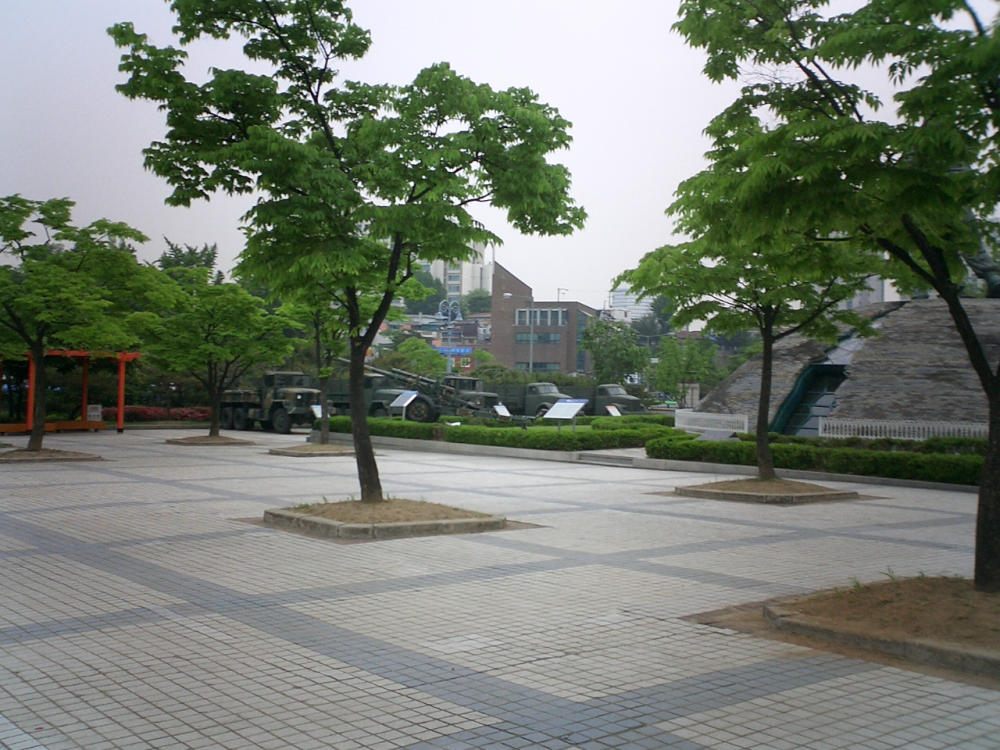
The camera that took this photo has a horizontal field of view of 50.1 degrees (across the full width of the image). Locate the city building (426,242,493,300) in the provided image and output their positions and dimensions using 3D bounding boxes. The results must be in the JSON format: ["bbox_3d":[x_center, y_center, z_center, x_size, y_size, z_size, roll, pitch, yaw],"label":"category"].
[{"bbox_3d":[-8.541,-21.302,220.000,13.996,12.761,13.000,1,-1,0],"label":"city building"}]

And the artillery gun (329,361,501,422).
[{"bbox_3d":[-2.825,0.618,40.000,7.000,2.400,2.400,1,-2,10],"label":"artillery gun"}]

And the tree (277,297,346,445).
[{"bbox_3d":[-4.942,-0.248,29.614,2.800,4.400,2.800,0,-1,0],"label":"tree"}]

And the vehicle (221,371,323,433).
[{"bbox_3d":[-10.208,1.264,48.382,2.400,2.650,6.700,2,-2,-43],"label":"vehicle"}]

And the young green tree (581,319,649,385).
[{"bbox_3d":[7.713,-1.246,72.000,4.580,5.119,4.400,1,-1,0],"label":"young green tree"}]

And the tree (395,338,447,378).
[{"bbox_3d":[-4.911,0.351,66.011,3.400,5.400,3.400,0,-1,0],"label":"tree"}]

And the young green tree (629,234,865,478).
[{"bbox_3d":[4.058,-0.253,17.457,4.050,3.952,3.848,1,-1,0],"label":"young green tree"}]

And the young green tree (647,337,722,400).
[{"bbox_3d":[13.609,-0.401,78.000,5.546,5.108,4.900,1,-1,0],"label":"young green tree"}]

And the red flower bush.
[{"bbox_3d":[-16.389,1.897,51.000,5.344,0.835,1.300,1,-1,0],"label":"red flower bush"}]

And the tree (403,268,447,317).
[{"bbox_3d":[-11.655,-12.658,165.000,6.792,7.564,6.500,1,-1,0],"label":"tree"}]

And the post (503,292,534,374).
[{"bbox_3d":[1.322,-1.164,76.052,2.100,9.000,0.400,0,-1,0],"label":"post"}]

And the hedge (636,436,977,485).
[{"bbox_3d":[5.966,1.545,20.208,0.900,0.480,8.300,1,-2,-32],"label":"hedge"}]

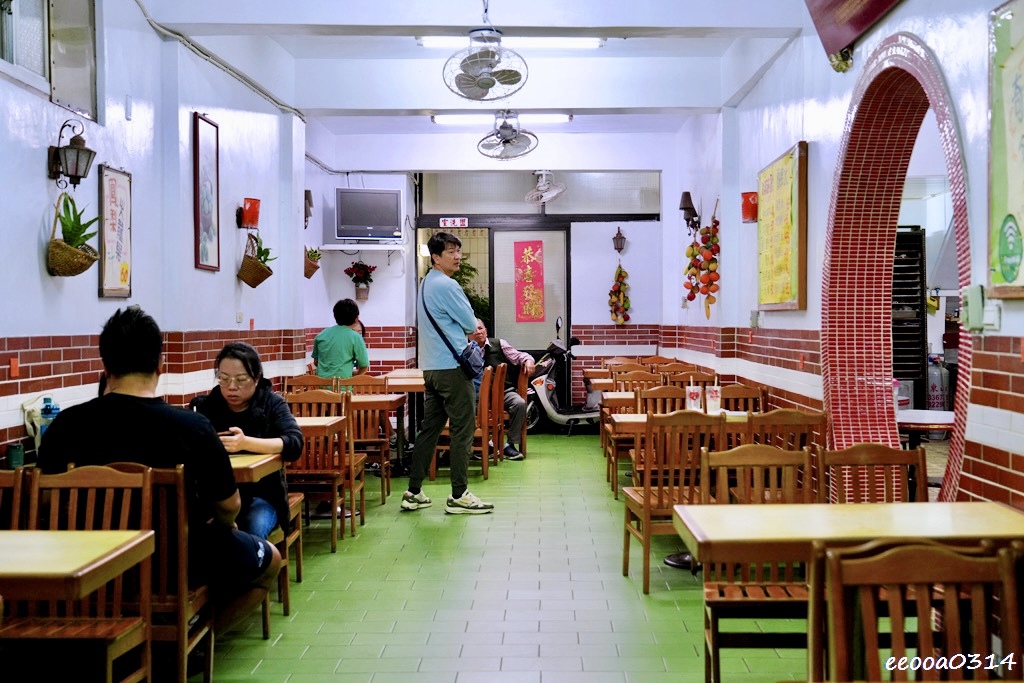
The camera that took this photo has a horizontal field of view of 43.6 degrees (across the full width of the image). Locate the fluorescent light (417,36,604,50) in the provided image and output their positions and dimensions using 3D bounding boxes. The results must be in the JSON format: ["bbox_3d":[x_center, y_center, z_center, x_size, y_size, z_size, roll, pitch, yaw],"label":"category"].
[{"bbox_3d":[-0.010,-1.941,8.336,1.240,0.080,0.080,0,1,1],"label":"fluorescent light"}]

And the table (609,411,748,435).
[{"bbox_3d":[0.989,0.759,6.642,0.910,0.740,0.590,0,1,1],"label":"table"}]

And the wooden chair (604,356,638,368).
[{"bbox_3d":[1.050,0.580,12.250,0.430,0.850,0.480,0,1,1],"label":"wooden chair"}]

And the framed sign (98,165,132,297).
[{"bbox_3d":[-2.046,-0.554,6.637,0.030,0.660,0.450,0,1,1],"label":"framed sign"}]

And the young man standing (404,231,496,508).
[{"bbox_3d":[-0.415,0.200,8.343,0.540,1.810,0.470,0,1,-24],"label":"young man standing"}]

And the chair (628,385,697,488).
[{"bbox_3d":[0.924,0.708,7.400,0.430,0.850,0.480,0,1,1],"label":"chair"}]

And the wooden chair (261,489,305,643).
[{"bbox_3d":[-1.128,0.756,5.391,0.420,0.860,0.480,0,1,1],"label":"wooden chair"}]

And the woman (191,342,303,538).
[{"bbox_3d":[-1.081,0.581,5.009,0.480,1.160,0.720,0,1,1],"label":"woman"}]

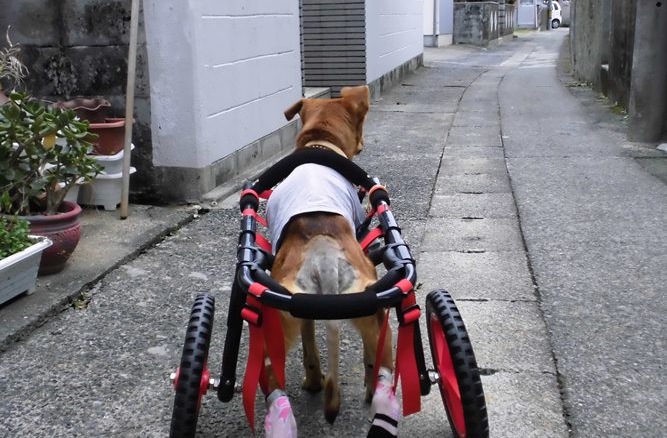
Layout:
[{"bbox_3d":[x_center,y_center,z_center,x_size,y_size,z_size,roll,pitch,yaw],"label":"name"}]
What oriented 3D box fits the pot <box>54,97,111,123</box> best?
[{"bbox_3d":[-1.006,-0.381,3.420,0.235,0.190,0.235,-1,14,0],"label":"pot"}]

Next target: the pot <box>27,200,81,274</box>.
[{"bbox_3d":[-0.962,0.062,2.729,0.315,0.190,0.315,-1,14,0],"label":"pot"}]

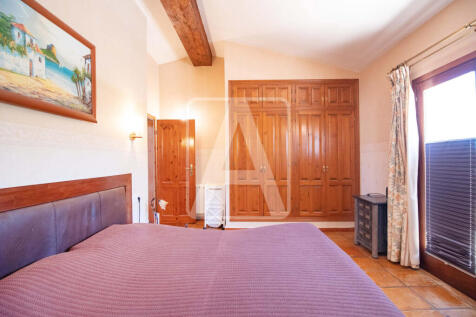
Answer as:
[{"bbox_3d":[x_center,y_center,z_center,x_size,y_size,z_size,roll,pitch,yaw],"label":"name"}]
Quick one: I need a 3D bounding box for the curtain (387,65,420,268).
[{"bbox_3d":[2.050,0.090,2.490,0.200,2.410,0.360,0,1,2],"label":"curtain"}]

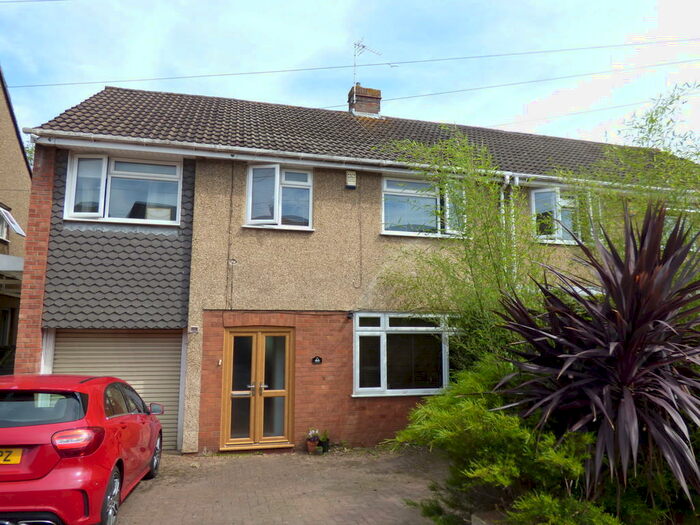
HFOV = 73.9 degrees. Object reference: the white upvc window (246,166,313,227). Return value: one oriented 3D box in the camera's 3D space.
[{"bbox_3d":[-1.236,-1.186,8.370,1.143,1.153,0.180,2,-7,-14],"label":"white upvc window"}]

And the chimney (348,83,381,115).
[{"bbox_3d":[0.425,-4.248,12.717,0.720,0.880,0.720,2,-7,-14],"label":"chimney"}]

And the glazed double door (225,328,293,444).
[{"bbox_3d":[-1.548,2.138,7.965,1.223,2.021,0.140,2,-7,-14],"label":"glazed double door"}]

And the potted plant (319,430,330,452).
[{"bbox_3d":[-0.430,3.052,7.920,0.182,0.369,0.182,2,-7,-14],"label":"potted plant"}]

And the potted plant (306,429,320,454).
[{"bbox_3d":[-0.617,3.011,7.847,0.242,0.423,0.242,2,-7,-14],"label":"potted plant"}]

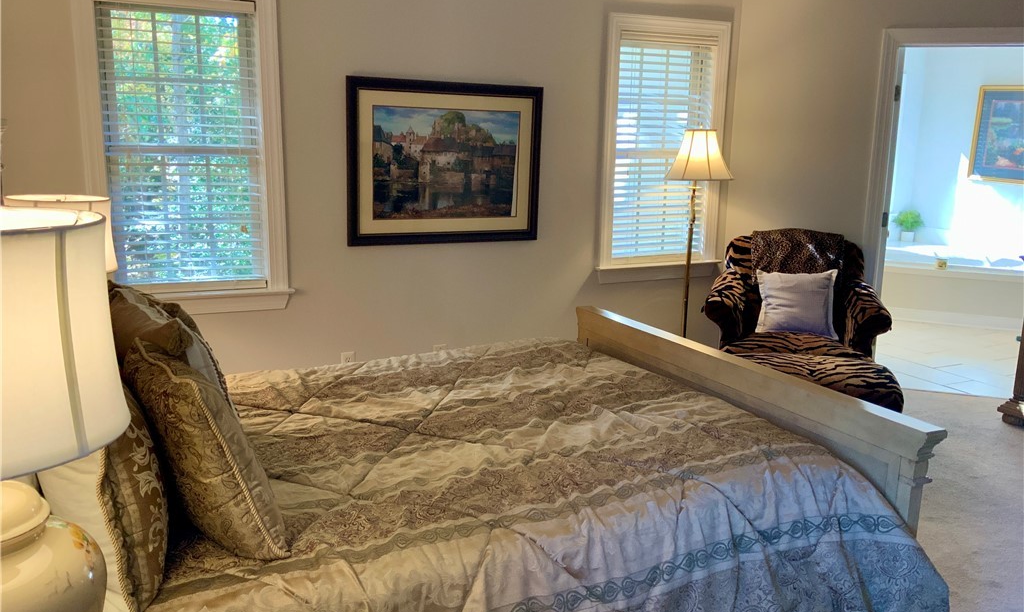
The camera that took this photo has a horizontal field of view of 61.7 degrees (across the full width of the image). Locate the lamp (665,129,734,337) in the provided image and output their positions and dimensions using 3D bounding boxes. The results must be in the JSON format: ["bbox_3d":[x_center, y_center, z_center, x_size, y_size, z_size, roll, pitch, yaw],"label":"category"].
[{"bbox_3d":[1.028,-0.246,4.950,0.410,1.535,0.410,-4,12,-24],"label":"lamp"}]

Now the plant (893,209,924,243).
[{"bbox_3d":[3.913,-0.794,8.466,0.310,0.325,0.310,5,12,20],"label":"plant"}]

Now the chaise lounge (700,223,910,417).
[{"bbox_3d":[1.473,0.143,4.463,0.930,0.970,1.570,4,11,16],"label":"chaise lounge"}]

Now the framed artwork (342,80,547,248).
[{"bbox_3d":[-0.329,-0.752,4.557,1.090,0.845,0.040,-4,12,-24],"label":"framed artwork"}]

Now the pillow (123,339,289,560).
[{"bbox_3d":[-0.647,0.282,1.841,0.180,0.450,0.460,-32,26,-26],"label":"pillow"}]

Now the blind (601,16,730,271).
[{"bbox_3d":[0.916,-0.958,5.125,0.855,1.455,0.090,-4,12,-24],"label":"blind"}]

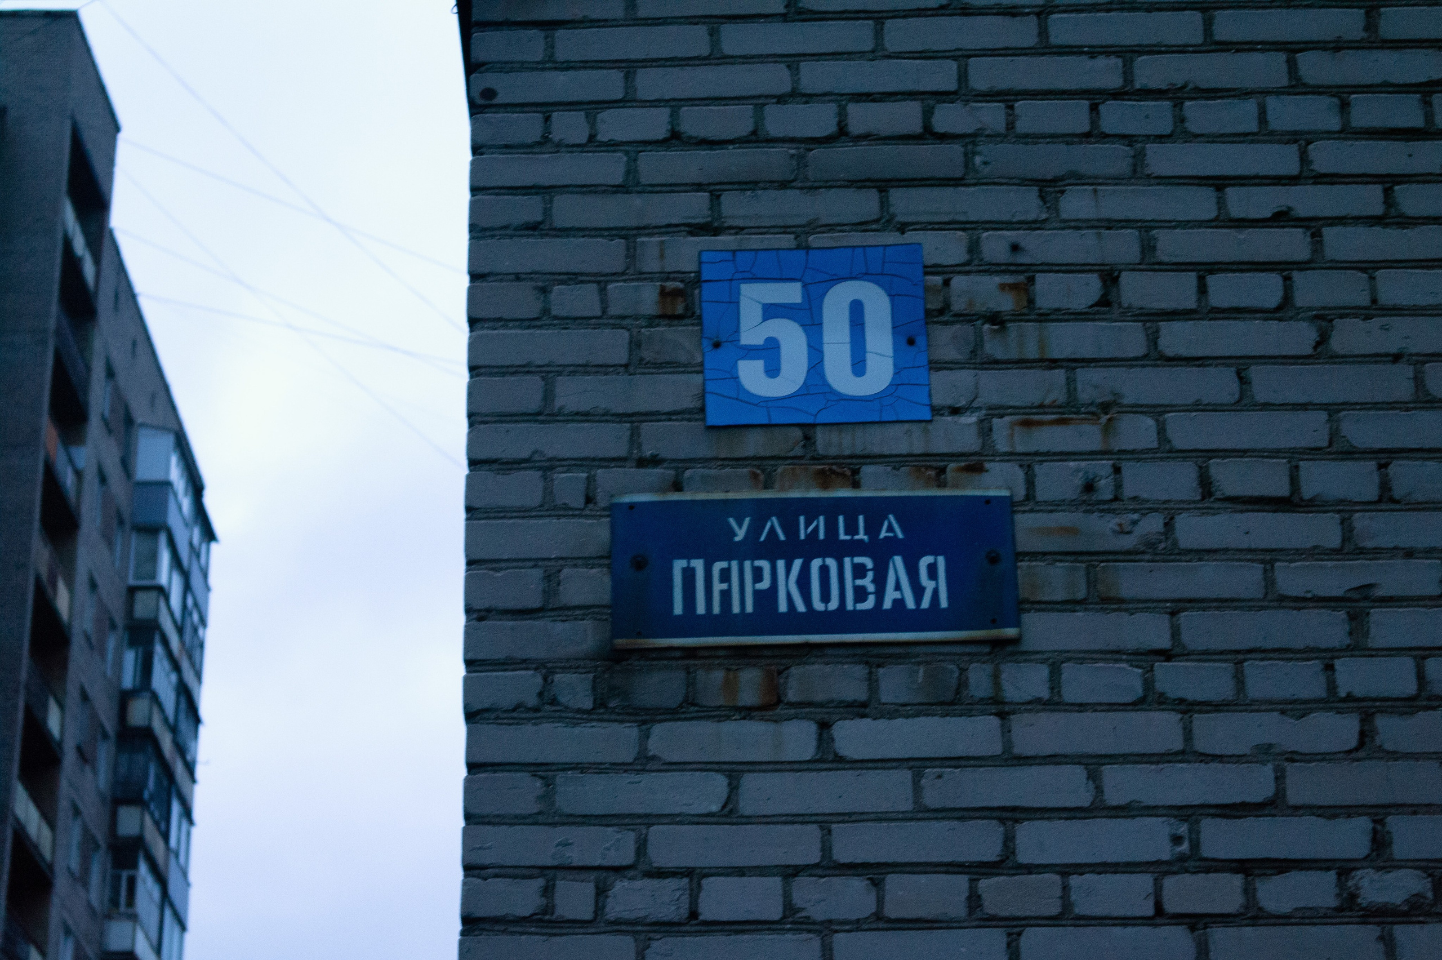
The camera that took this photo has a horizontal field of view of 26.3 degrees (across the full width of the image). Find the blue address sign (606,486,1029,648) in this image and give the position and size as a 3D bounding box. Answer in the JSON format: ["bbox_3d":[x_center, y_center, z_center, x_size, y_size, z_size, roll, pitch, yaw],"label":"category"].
[{"bbox_3d":[0.138,0.135,4.558,0.595,0.237,0.028,-1,-24,1],"label":"blue address sign"}]

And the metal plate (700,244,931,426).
[{"bbox_3d":[0.145,-0.220,4.721,0.343,0.301,0.014,-1,-24,1],"label":"metal plate"}]

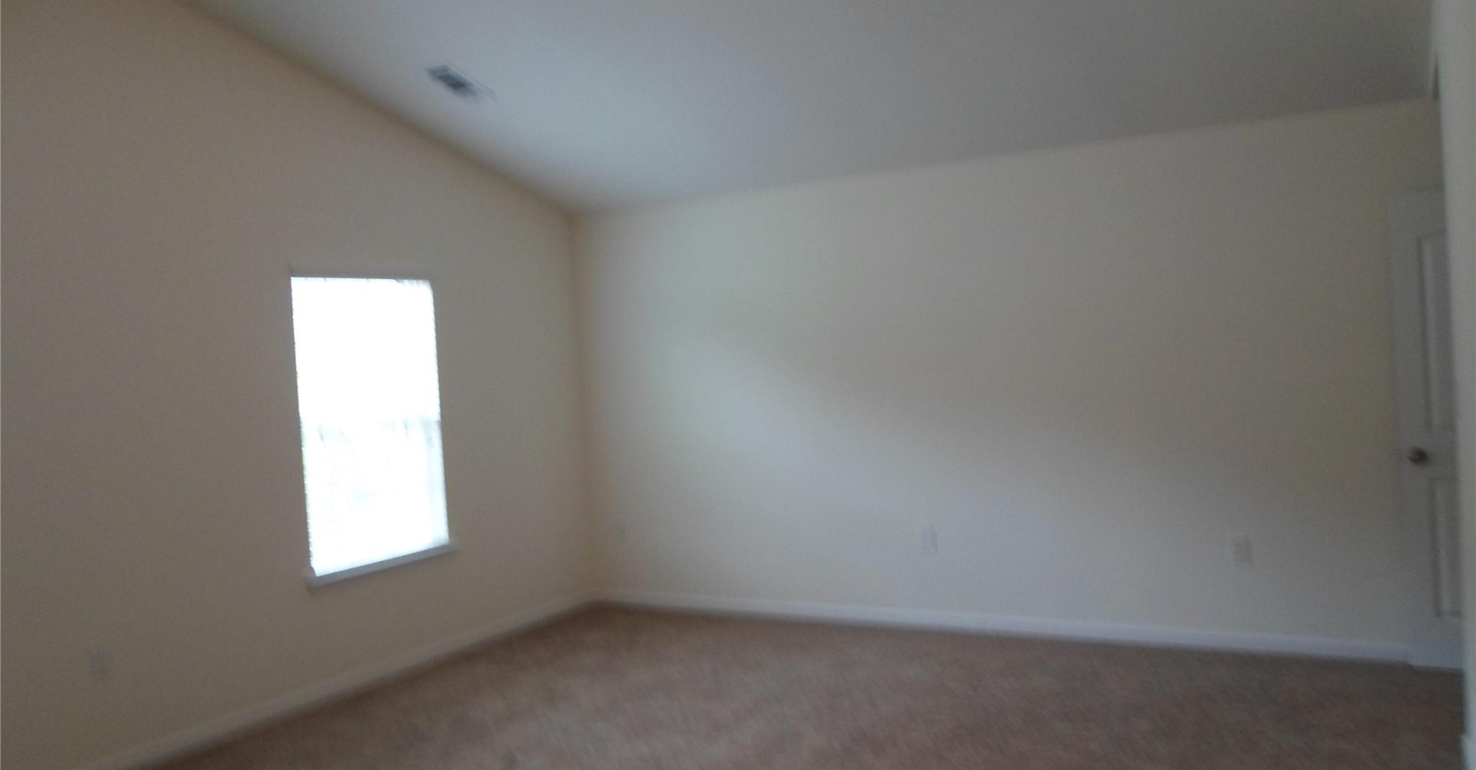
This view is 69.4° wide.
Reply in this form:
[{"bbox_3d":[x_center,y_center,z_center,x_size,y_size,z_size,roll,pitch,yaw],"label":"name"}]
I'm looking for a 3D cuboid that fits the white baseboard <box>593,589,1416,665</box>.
[{"bbox_3d":[1.027,1.247,5.692,4.355,0.087,0.016,-2,1,28],"label":"white baseboard"}]

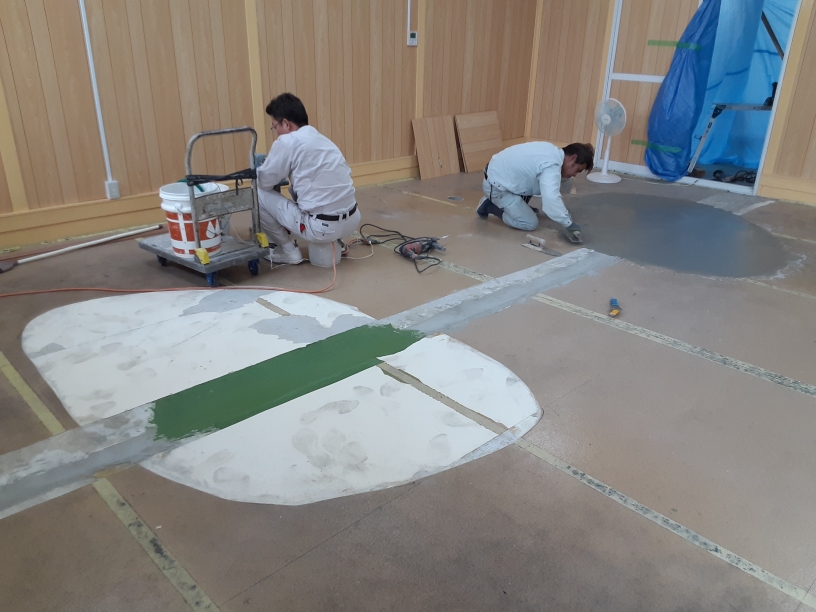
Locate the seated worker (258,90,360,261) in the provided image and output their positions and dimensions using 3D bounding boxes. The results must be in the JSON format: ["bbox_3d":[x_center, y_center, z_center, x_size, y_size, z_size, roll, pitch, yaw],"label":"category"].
[{"bbox_3d":[-0.616,-0.768,3.906,0.680,1.000,0.580,19,29,35],"label":"seated worker"}]

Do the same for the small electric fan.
[{"bbox_3d":[2.068,-1.701,6.535,0.370,0.790,0.380,-14,28,-32],"label":"small electric fan"}]

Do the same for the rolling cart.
[{"bbox_3d":[-1.206,-0.611,3.677,0.690,0.860,0.450,19,29,35],"label":"rolling cart"}]

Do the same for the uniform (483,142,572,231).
[{"bbox_3d":[0.930,-0.933,4.930,0.760,0.580,0.600,11,25,20],"label":"uniform"}]

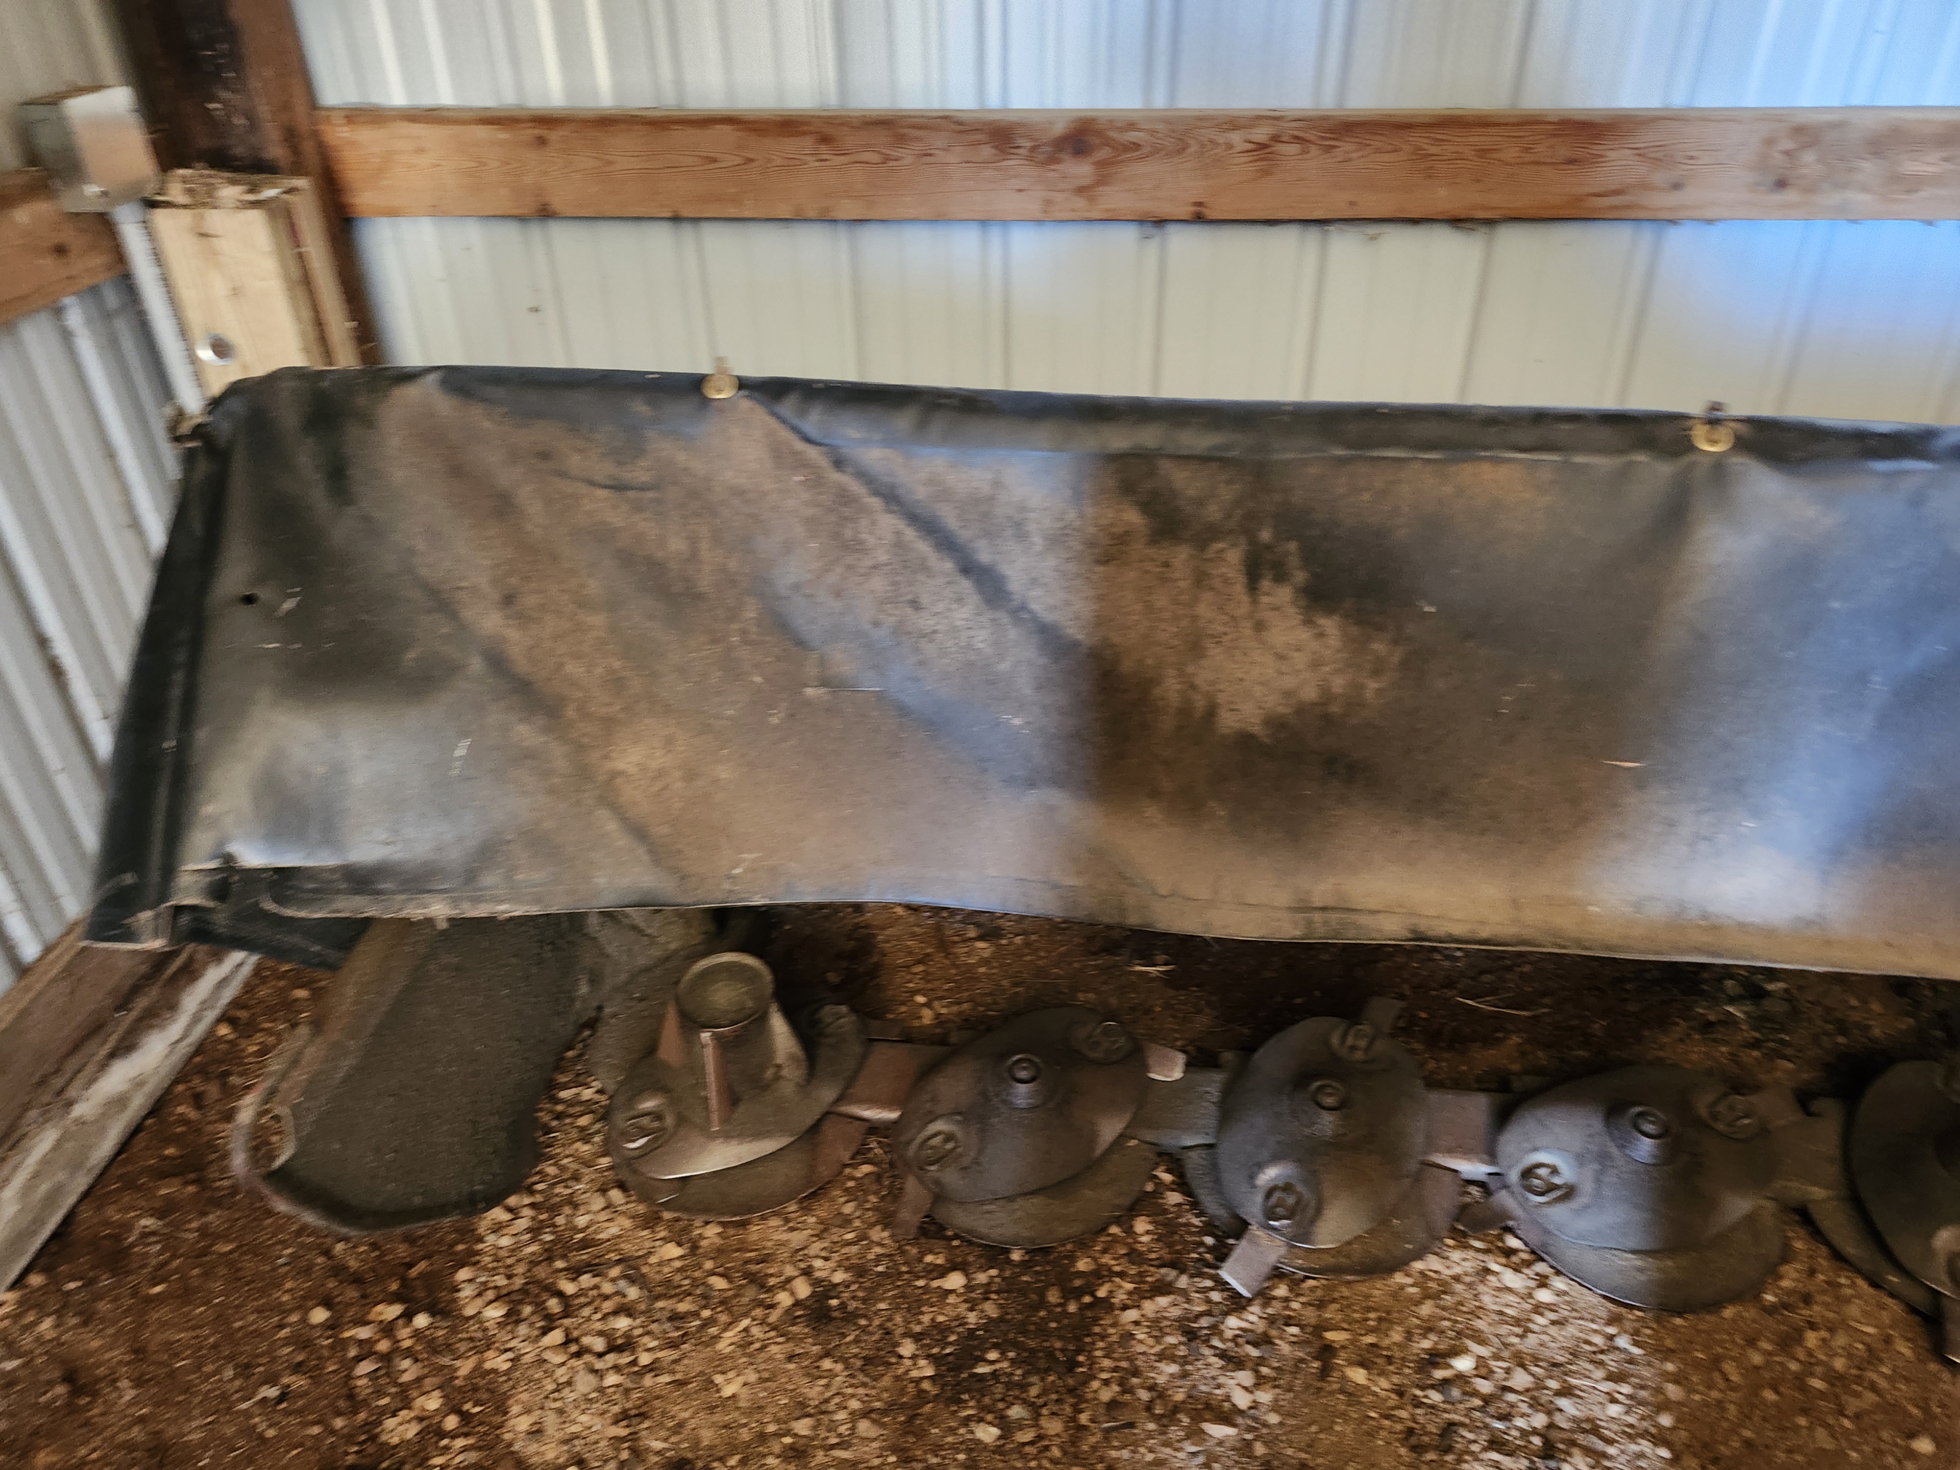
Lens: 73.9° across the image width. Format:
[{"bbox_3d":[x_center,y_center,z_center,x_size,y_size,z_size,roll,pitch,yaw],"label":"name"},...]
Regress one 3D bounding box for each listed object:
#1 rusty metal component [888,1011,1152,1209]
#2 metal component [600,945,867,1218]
[{"bbox_3d":[0.063,0.474,1.679,0.335,0.120,0.345,3,33,7],"label":"rusty metal component"},{"bbox_3d":[-0.312,0.428,1.676,0.330,0.205,0.340,3,33,7],"label":"metal component"}]

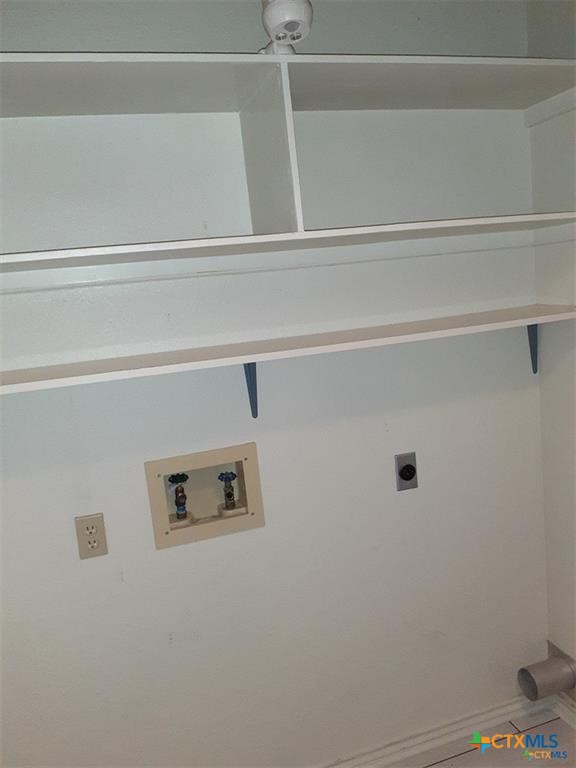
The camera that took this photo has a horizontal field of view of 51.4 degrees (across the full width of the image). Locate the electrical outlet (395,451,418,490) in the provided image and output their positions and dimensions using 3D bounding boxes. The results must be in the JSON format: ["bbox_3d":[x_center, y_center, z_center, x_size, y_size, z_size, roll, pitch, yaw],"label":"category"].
[{"bbox_3d":[0.363,0.269,1.822,0.070,0.114,0.016,-8,10,-16],"label":"electrical outlet"}]

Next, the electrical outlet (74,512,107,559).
[{"bbox_3d":[-0.511,0.398,1.561,0.070,0.115,0.012,-8,10,-16],"label":"electrical outlet"}]

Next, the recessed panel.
[{"bbox_3d":[-0.234,0.301,1.683,0.305,0.246,0.090,-8,10,-16],"label":"recessed panel"}]

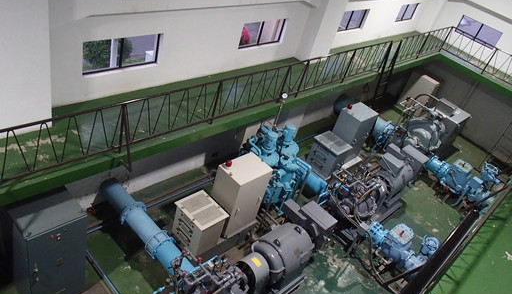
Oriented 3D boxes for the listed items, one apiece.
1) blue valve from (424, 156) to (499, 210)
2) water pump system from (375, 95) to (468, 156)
[{"bbox_3d":[6.940,0.927,13.635,2.038,0.822,1.680,38,39,28],"label":"blue valve"},{"bbox_3d":[6.087,-0.540,14.947,1.680,1.501,3.718,38,39,28],"label":"water pump system"}]

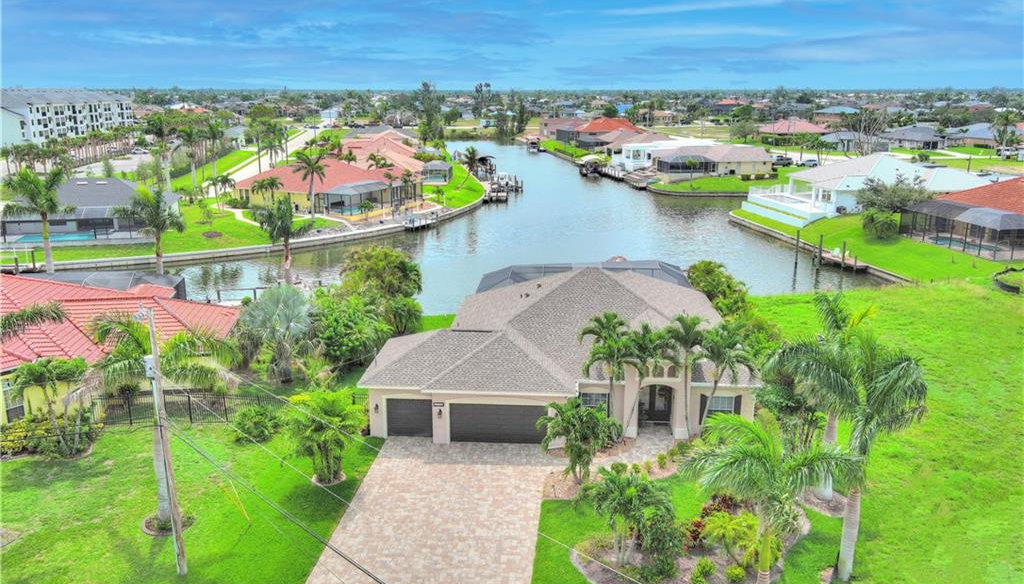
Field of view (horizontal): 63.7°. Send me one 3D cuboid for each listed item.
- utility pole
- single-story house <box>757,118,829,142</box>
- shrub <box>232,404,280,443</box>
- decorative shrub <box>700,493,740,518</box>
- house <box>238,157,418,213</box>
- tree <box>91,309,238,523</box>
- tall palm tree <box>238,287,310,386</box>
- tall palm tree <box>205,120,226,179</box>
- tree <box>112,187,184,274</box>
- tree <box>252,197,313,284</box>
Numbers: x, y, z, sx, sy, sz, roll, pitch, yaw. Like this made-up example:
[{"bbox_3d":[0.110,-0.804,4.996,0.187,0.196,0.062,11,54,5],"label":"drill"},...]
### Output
[{"bbox_3d":[-12.220,5.392,28.835,0.750,10.100,0.450,0,14,0],"label":"utility pole"},{"bbox_3d":[95.924,-55.067,280.991,22.500,7.276,18.000,3,14,12],"label":"single-story house"},{"bbox_3d":[-13.442,6.767,43.382,2.300,1.473,2.100,1,14,5],"label":"shrub"},{"bbox_3d":[8.680,8.830,34.474,1.400,0.700,1.050,0,14,0],"label":"decorative shrub"},{"bbox_3d":[-27.000,-17.514,128.860,17.800,6.600,25.200,7,16,27],"label":"house"},{"bbox_3d":[-14.370,5.299,34.002,5.800,8.817,5.600,1,14,5],"label":"tree"},{"bbox_3d":[-14.664,2.724,51.565,4.500,5.802,4.400,1,14,5],"label":"tall palm tree"},{"bbox_3d":[-57.000,-27.013,158.137,4.200,11.200,4.200,0,14,0],"label":"tall palm tree"},{"bbox_3d":[-31.201,-3.768,71.170,6.000,9.812,5.800,1,14,5],"label":"tree"},{"bbox_3d":[-20.431,-3.835,73.729,5.300,8.715,5.200,1,14,5],"label":"tree"}]

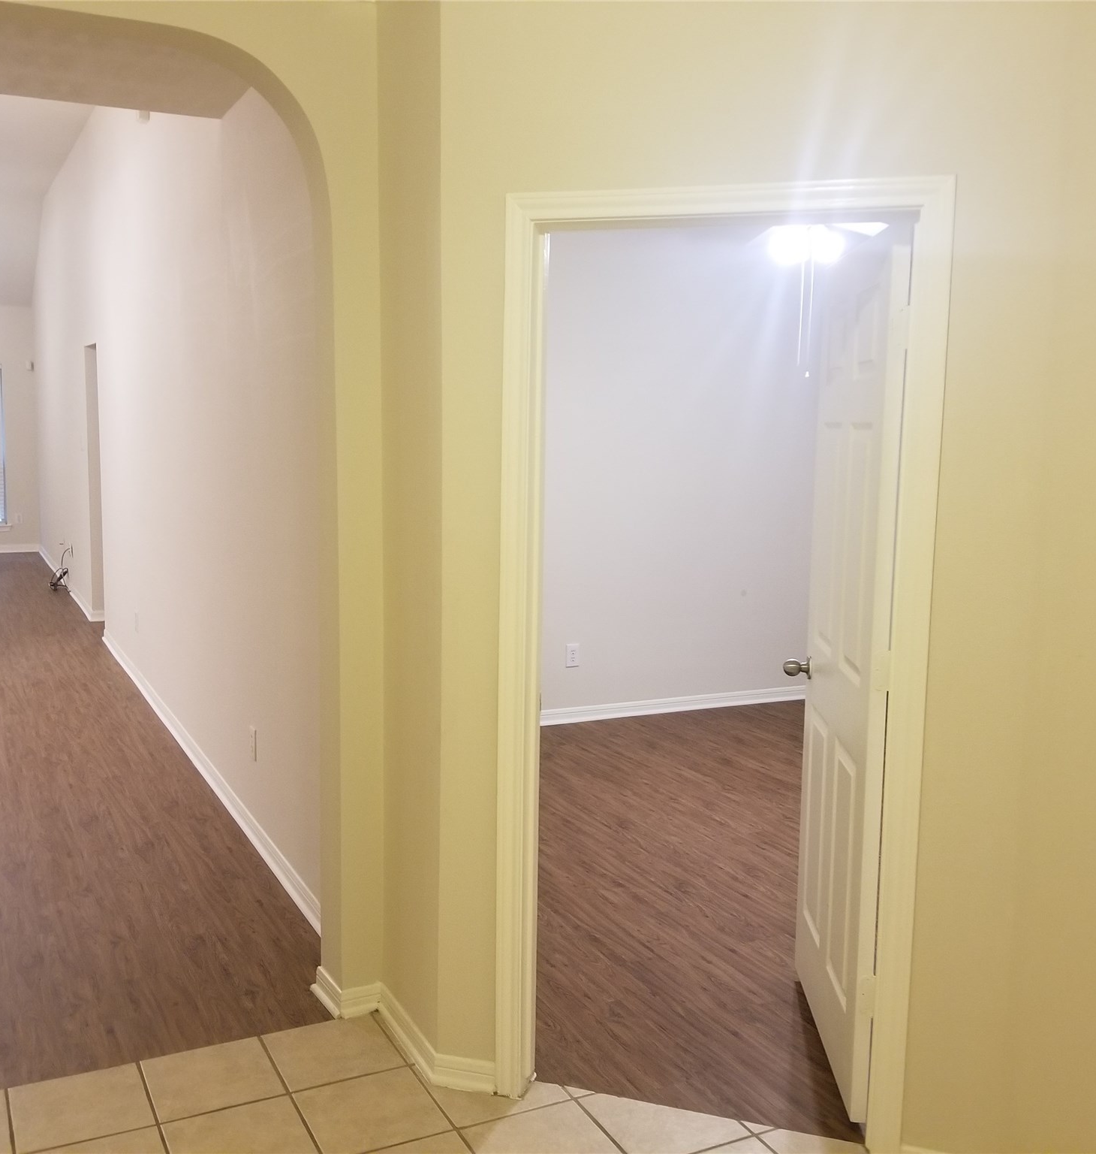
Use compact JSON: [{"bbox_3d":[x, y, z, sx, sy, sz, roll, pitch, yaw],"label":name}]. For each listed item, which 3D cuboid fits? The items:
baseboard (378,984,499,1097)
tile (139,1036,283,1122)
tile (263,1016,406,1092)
[{"bbox_3d":[-0.307,1.190,2.986,0.130,0.076,0.528,-3,8,-32],"label":"baseboard"},{"bbox_3d":[-0.824,1.240,2.852,0.299,0.010,0.299,-2,7,-26],"label":"tile"},{"bbox_3d":[-0.551,1.229,2.988,0.299,0.010,0.299,-2,7,-26],"label":"tile"}]

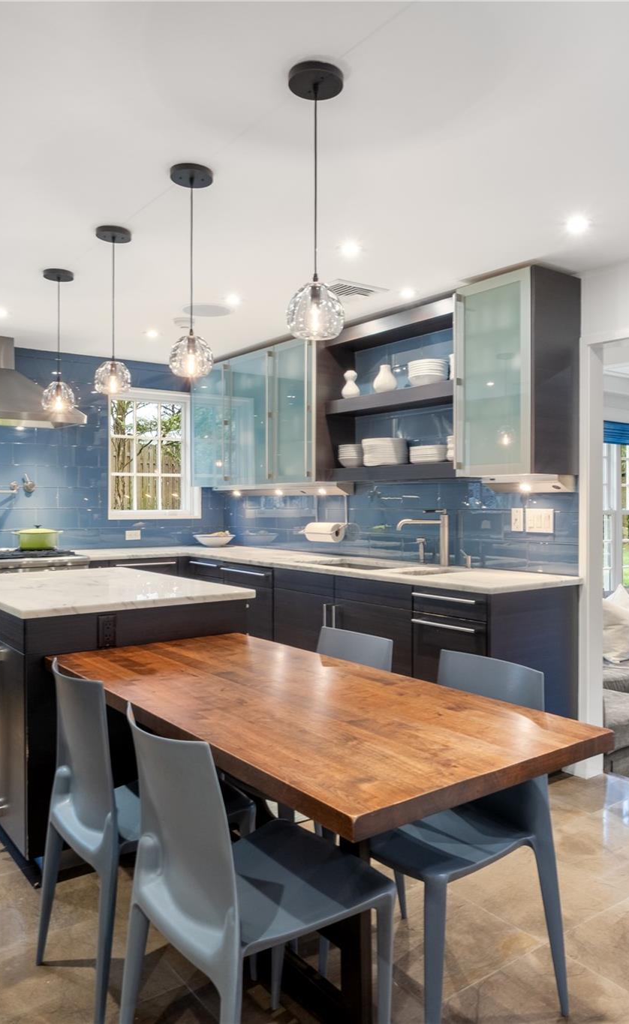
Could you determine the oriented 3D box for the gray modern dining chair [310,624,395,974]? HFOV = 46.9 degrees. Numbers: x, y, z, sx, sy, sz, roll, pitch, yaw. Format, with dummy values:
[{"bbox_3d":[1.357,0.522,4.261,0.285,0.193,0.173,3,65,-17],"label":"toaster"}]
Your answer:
[{"bbox_3d":[-0.046,0.810,2.247,0.506,0.825,0.460,0,0,-37],"label":"gray modern dining chair"}]

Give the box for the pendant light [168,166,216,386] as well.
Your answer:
[{"bbox_3d":[-0.408,-0.792,2.409,0.150,0.670,0.150,0,0,0],"label":"pendant light"}]

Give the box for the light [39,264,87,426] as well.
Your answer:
[{"bbox_3d":[-1.220,-0.800,3.462,0.150,0.670,0.150,0,0,-37],"label":"light"}]

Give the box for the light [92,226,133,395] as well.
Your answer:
[{"bbox_3d":[-0.810,-0.796,2.930,0.150,0.670,0.150,0,0,-37],"label":"light"}]

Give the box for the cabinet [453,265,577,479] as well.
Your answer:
[{"bbox_3d":[0.950,-0.614,3.408,0.368,0.899,0.435,0,0,-37],"label":"cabinet"}]

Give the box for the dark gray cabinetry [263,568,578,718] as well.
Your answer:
[{"bbox_3d":[0.483,0.782,3.923,0.620,0.883,1.685,0,0,-37],"label":"dark gray cabinetry"}]

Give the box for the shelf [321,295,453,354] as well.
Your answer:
[{"bbox_3d":[0.508,-1.052,4.133,0.265,0.073,1.100,0,0,-37],"label":"shelf"}]

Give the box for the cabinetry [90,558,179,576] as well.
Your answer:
[{"bbox_3d":[-1.407,0.770,5.234,0.655,0.885,0.630,0,0,-37],"label":"cabinetry"}]

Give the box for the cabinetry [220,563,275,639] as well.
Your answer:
[{"bbox_3d":[-0.135,0.768,4.566,0.683,0.885,0.587,0,0,-37],"label":"cabinetry"}]

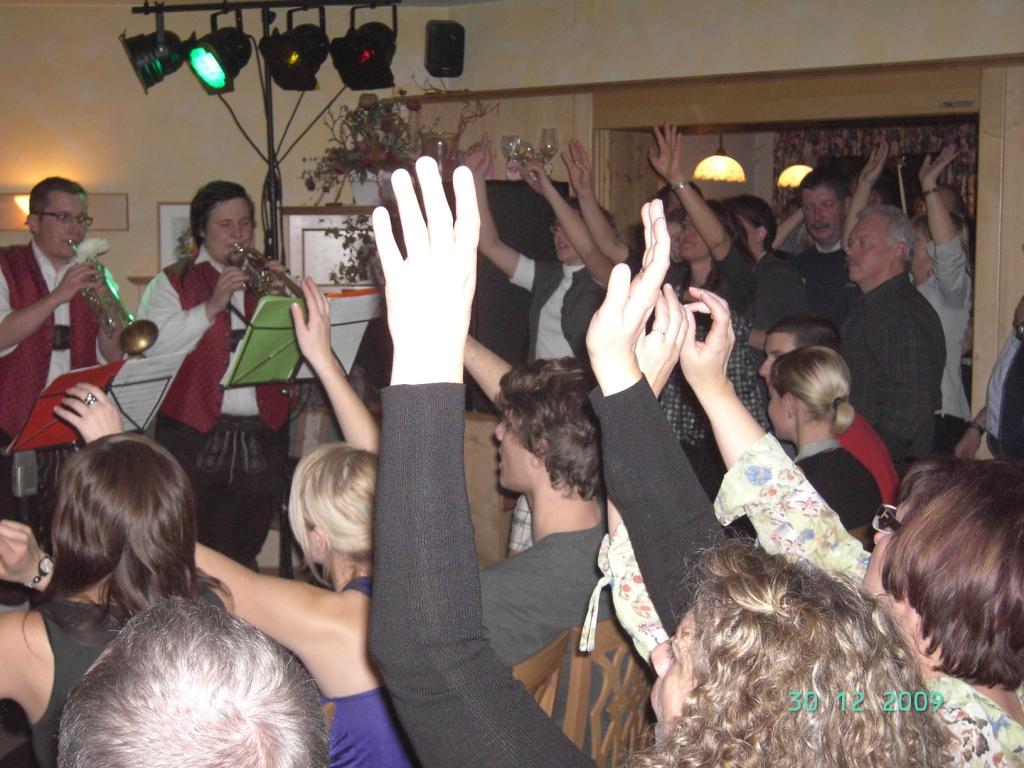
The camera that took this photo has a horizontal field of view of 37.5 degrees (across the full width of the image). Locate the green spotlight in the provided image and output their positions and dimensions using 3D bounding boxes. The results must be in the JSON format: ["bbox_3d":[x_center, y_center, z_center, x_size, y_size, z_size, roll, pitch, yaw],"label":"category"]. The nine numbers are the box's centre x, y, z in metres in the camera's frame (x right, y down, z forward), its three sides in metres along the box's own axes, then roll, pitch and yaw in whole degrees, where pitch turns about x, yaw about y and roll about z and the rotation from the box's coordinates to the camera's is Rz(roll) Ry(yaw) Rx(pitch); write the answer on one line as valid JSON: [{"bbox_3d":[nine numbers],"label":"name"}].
[{"bbox_3d":[-0.979,-1.086,5.050,0.215,0.235,0.215,-29,22,-31],"label":"green spotlight"}]

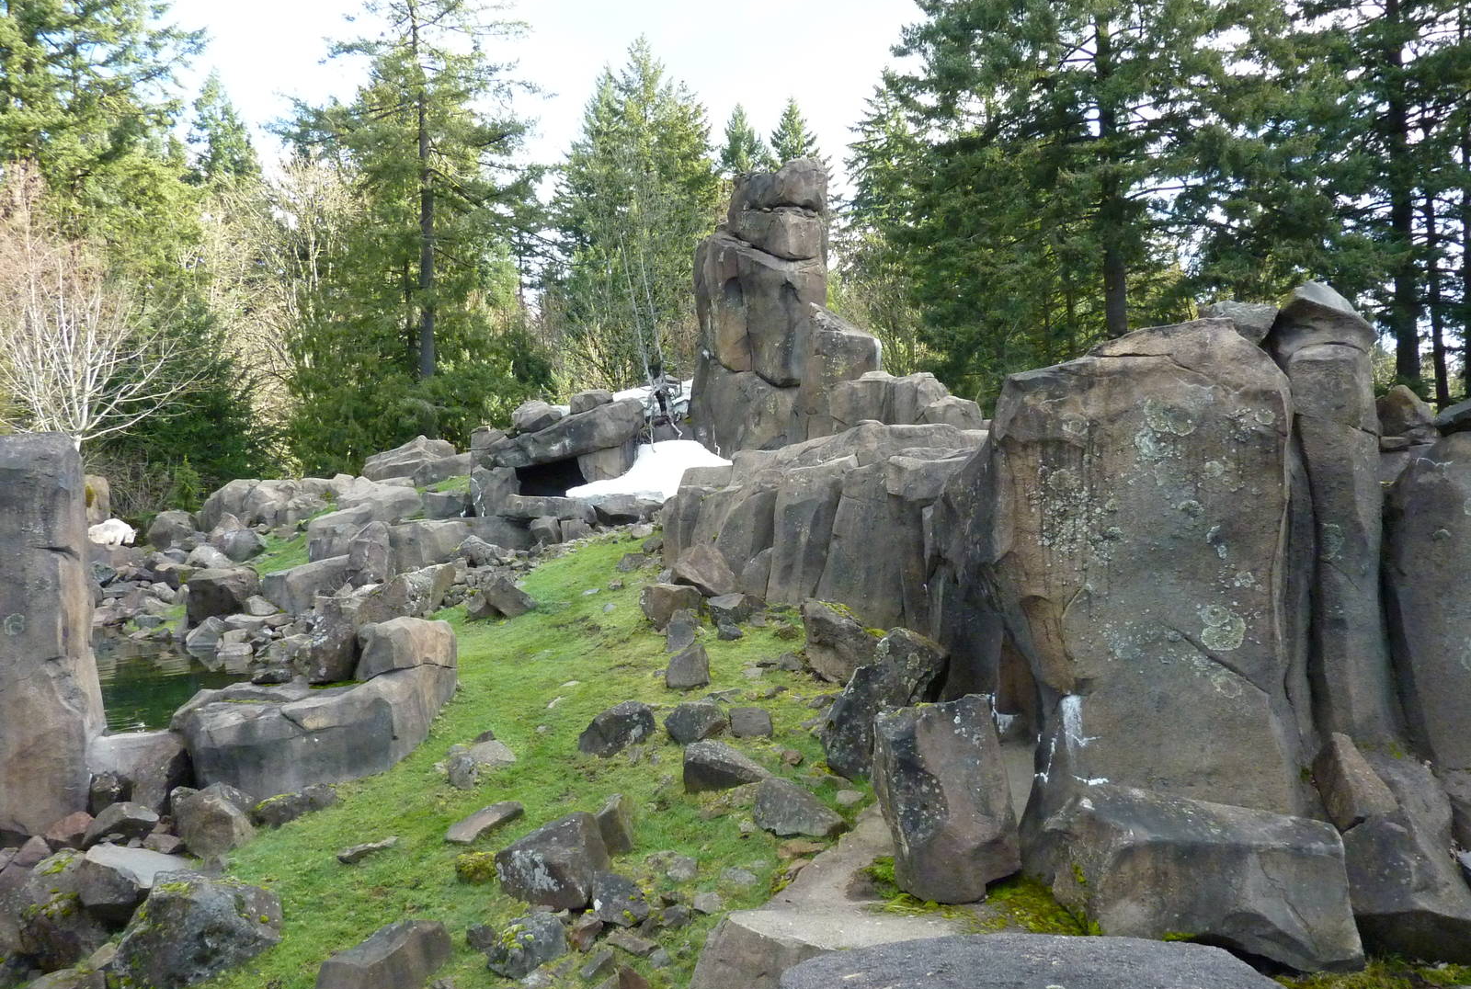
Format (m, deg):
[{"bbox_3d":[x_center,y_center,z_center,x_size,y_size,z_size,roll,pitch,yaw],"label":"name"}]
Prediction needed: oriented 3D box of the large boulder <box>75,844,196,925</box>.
[{"bbox_3d":[-4.768,3.098,8.500,0.900,0.450,0.650,-2,1,-27],"label":"large boulder"}]

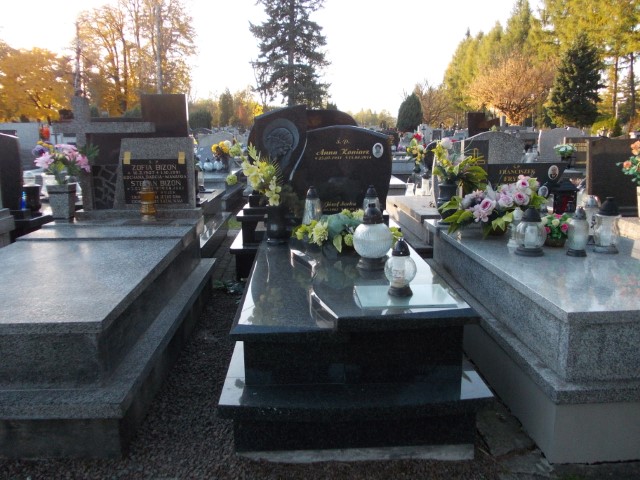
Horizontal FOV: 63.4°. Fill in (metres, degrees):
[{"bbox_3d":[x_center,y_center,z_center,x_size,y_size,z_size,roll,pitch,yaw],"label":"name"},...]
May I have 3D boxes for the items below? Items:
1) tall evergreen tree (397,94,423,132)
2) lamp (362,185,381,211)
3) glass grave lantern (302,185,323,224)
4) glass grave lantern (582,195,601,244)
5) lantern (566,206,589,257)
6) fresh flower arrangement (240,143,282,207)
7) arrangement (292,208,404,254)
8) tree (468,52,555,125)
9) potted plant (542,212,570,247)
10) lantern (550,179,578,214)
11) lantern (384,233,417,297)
[{"bbox_3d":[6.441,-8.762,37.259,1.871,3.575,1.871,-1,12,-2],"label":"tall evergreen tree"},{"bbox_3d":[0.397,-0.237,3.973,0.157,0.370,0.157,-1,12,-2],"label":"lamp"},{"bbox_3d":[-0.053,-0.214,3.523,0.120,0.290,0.120,-1,13,-3],"label":"glass grave lantern"},{"bbox_3d":[1.713,-0.128,3.248,0.107,0.304,0.107,-1,12,-2],"label":"glass grave lantern"},{"bbox_3d":[1.477,-0.051,2.963,0.126,0.278,0.126,-1,12,-2],"label":"lantern"},{"bbox_3d":[-0.368,-0.406,3.255,0.280,0.380,0.260,-1,13,-3],"label":"fresh flower arrangement"},{"bbox_3d":[0.185,-0.079,3.480,0.710,0.270,0.360,-1,12,-2],"label":"arrangement"},{"bbox_3d":[13.774,-10.193,37.236,6.186,6.258,6.186,-1,12,-2],"label":"tree"},{"bbox_3d":[1.485,-0.070,3.250,0.182,0.196,0.182,-1,12,-2],"label":"potted plant"},{"bbox_3d":[1.947,-0.322,4.112,0.205,0.325,0.205,-1,12,-2],"label":"lantern"},{"bbox_3d":[0.336,0.100,2.140,0.130,0.250,0.130,-1,13,-3],"label":"lantern"}]

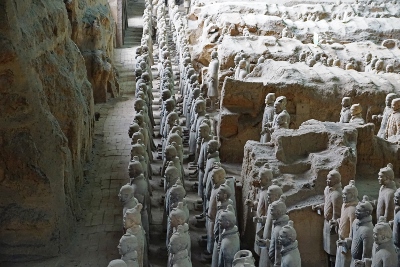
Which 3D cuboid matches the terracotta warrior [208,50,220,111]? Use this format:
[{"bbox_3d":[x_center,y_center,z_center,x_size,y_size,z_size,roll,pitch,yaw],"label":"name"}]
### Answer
[{"bbox_3d":[0.437,-1.595,22.459,0.390,1.830,0.550,0,16,-4],"label":"terracotta warrior"}]

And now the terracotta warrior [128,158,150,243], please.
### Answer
[{"bbox_3d":[-0.979,1.284,12.151,0.410,1.820,0.550,0,16,-4],"label":"terracotta warrior"}]

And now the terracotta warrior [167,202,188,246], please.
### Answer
[{"bbox_3d":[-0.304,1.815,10.304,0.410,1.820,0.550,0,16,-4],"label":"terracotta warrior"}]

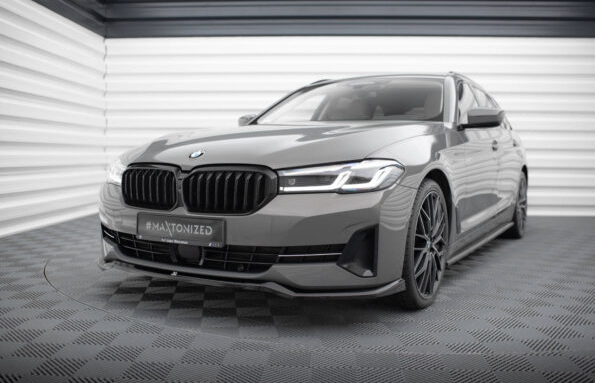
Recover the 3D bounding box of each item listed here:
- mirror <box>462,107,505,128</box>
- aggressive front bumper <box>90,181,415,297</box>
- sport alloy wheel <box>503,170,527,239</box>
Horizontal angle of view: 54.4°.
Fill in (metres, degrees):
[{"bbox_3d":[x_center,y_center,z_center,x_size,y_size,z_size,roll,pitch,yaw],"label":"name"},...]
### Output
[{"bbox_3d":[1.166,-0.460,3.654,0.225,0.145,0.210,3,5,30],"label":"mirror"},{"bbox_3d":[-0.409,0.183,2.889,1.840,0.525,0.600,3,5,30],"label":"aggressive front bumper"},{"bbox_3d":[2.068,0.109,5.609,0.260,0.680,0.680,3,5,30],"label":"sport alloy wheel"}]

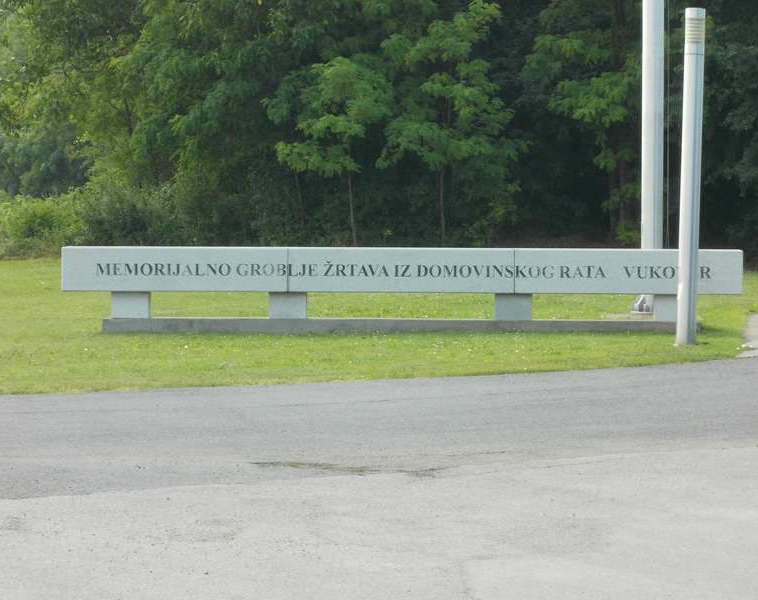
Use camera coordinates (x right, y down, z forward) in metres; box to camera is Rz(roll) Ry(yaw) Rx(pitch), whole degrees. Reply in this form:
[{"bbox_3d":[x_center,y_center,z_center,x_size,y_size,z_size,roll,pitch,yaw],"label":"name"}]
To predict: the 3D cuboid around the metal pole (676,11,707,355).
[{"bbox_3d":[2.919,-1.148,30.265,0.187,3.143,0.187,1,3,0],"label":"metal pole"}]

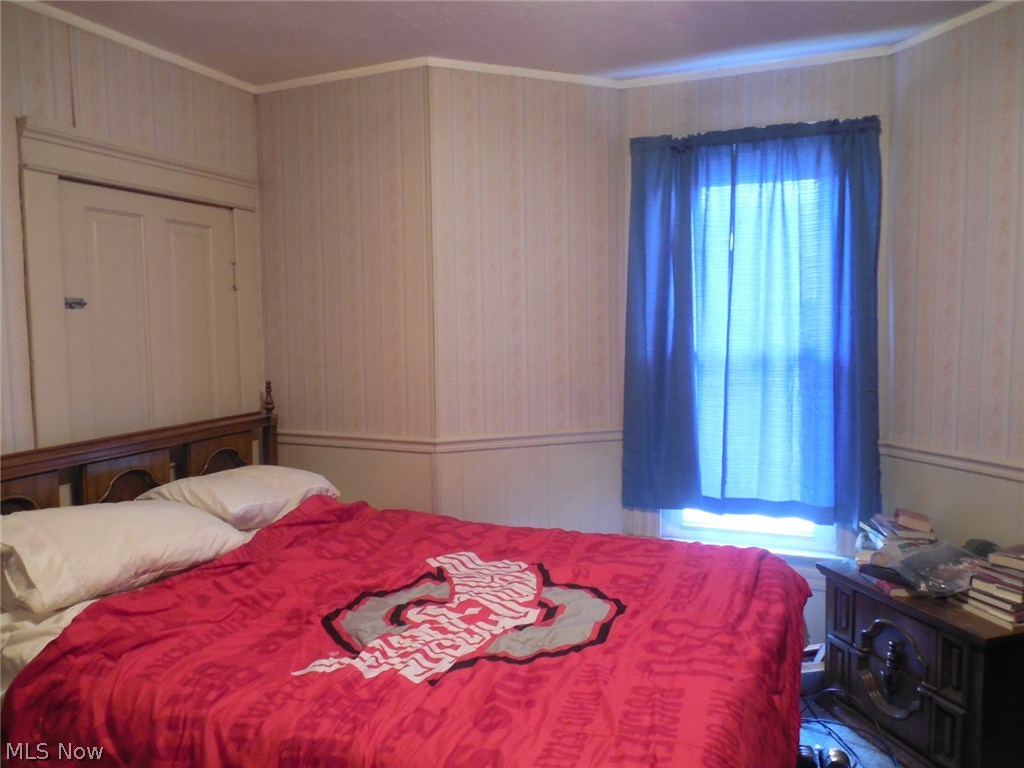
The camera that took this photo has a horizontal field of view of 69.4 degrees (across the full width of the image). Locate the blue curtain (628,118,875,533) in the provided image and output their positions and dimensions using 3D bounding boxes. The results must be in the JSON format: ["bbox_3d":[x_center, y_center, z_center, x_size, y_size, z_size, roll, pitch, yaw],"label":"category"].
[{"bbox_3d":[0.978,-0.239,3.090,1.045,1.632,0.100,1,5,21],"label":"blue curtain"}]

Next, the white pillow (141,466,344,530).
[{"bbox_3d":[-1.041,0.460,2.986,0.420,0.180,0.680,14,10,21],"label":"white pillow"}]

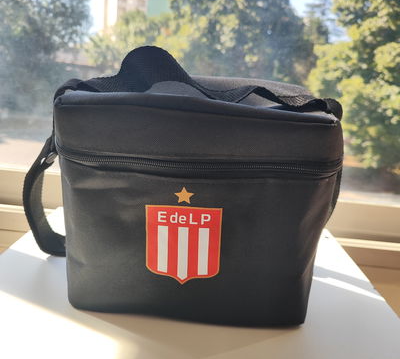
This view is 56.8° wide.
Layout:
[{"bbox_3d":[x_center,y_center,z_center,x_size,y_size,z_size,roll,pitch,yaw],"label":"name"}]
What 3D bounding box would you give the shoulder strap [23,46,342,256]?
[{"bbox_3d":[-0.021,-0.015,0.414,0.330,0.250,0.115,4,15,0],"label":"shoulder strap"}]

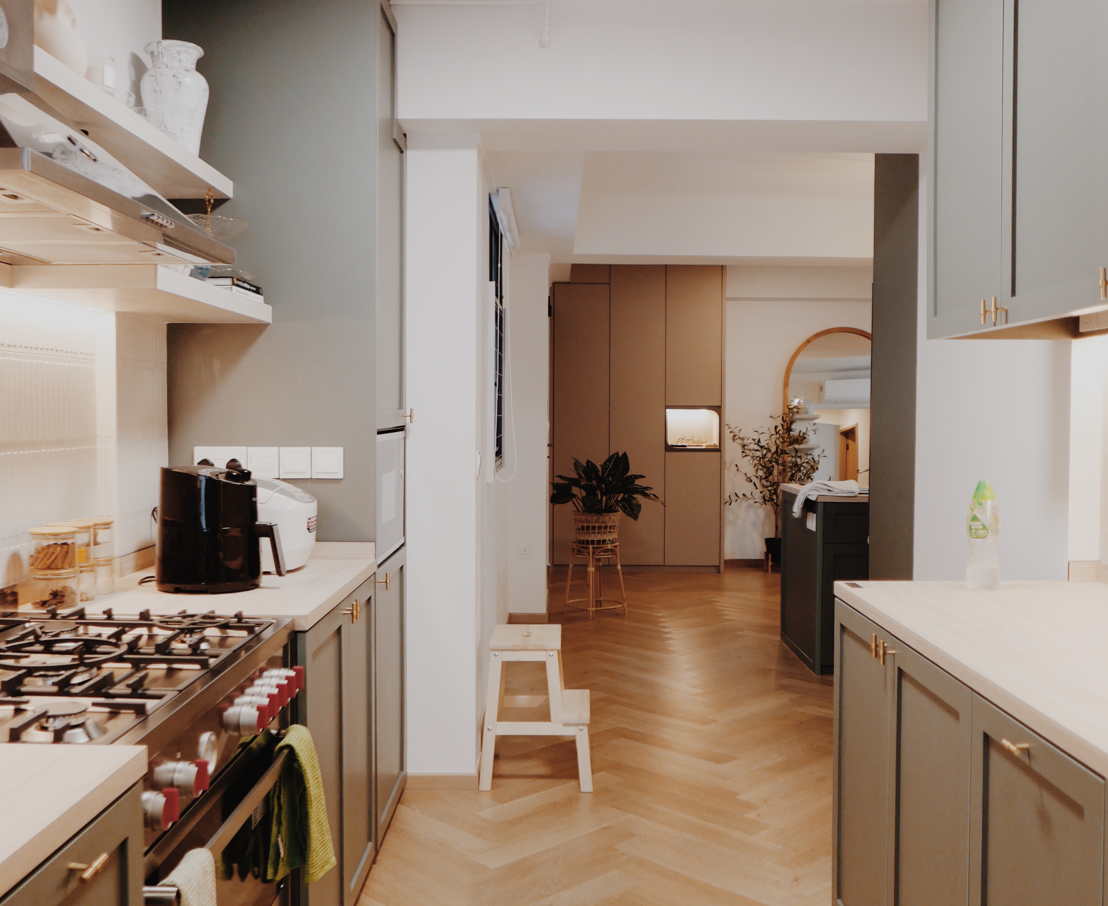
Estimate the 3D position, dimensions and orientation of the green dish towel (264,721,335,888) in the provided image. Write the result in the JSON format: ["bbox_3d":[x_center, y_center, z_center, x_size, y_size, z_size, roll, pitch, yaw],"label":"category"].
[{"bbox_3d":[-0.475,0.656,2.116,0.085,0.320,0.256,0,2,0],"label":"green dish towel"}]

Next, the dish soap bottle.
[{"bbox_3d":[1.045,0.198,2.692,0.080,0.257,0.066,2,3,43],"label":"dish soap bottle"}]

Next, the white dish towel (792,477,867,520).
[{"bbox_3d":[1.402,0.252,5.670,0.290,0.200,0.420,0,2,0],"label":"white dish towel"}]

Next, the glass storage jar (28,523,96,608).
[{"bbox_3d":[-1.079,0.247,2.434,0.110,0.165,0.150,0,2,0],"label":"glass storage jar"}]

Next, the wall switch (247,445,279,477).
[{"bbox_3d":[-0.811,0.028,3.087,0.087,0.088,0.012,0,2,0],"label":"wall switch"}]

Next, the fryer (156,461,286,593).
[{"bbox_3d":[-0.815,0.182,2.721,0.325,0.295,0.250,0,2,7],"label":"fryer"}]

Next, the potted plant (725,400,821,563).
[{"bbox_3d":[1.786,0.288,8.912,0.780,1.360,0.650,0,2,0],"label":"potted plant"}]

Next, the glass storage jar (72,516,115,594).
[{"bbox_3d":[-1.104,0.244,2.665,0.100,0.174,0.100,0,2,0],"label":"glass storage jar"}]

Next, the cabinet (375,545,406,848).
[{"bbox_3d":[-0.793,0.714,3.422,0.590,0.809,0.617,0,2,0],"label":"cabinet"}]

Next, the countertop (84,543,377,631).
[{"bbox_3d":[-0.809,0.314,2.694,0.614,0.075,0.806,0,2,0],"label":"countertop"}]

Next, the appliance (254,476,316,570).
[{"bbox_3d":[-0.826,0.192,3.062,0.340,0.248,0.270,0,2,6],"label":"appliance"}]

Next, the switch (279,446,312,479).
[{"bbox_3d":[-0.722,0.029,3.087,0.087,0.088,0.012,0,2,0],"label":"switch"}]

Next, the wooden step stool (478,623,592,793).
[{"bbox_3d":[-0.058,0.885,3.913,0.380,0.495,0.410,0,2,0],"label":"wooden step stool"}]

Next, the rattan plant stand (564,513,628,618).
[{"bbox_3d":[0.269,0.698,7.019,0.385,0.635,0.385,0,2,0],"label":"rattan plant stand"}]

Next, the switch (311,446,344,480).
[{"bbox_3d":[-0.631,0.029,3.086,0.087,0.088,0.012,0,2,0],"label":"switch"}]

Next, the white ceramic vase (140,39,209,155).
[{"bbox_3d":[-1.027,-0.932,2.979,0.178,0.325,0.178,0,2,0],"label":"white ceramic vase"}]

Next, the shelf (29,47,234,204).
[{"bbox_3d":[-1.026,-0.735,2.582,0.196,0.046,1.245,0,2,0],"label":"shelf"}]

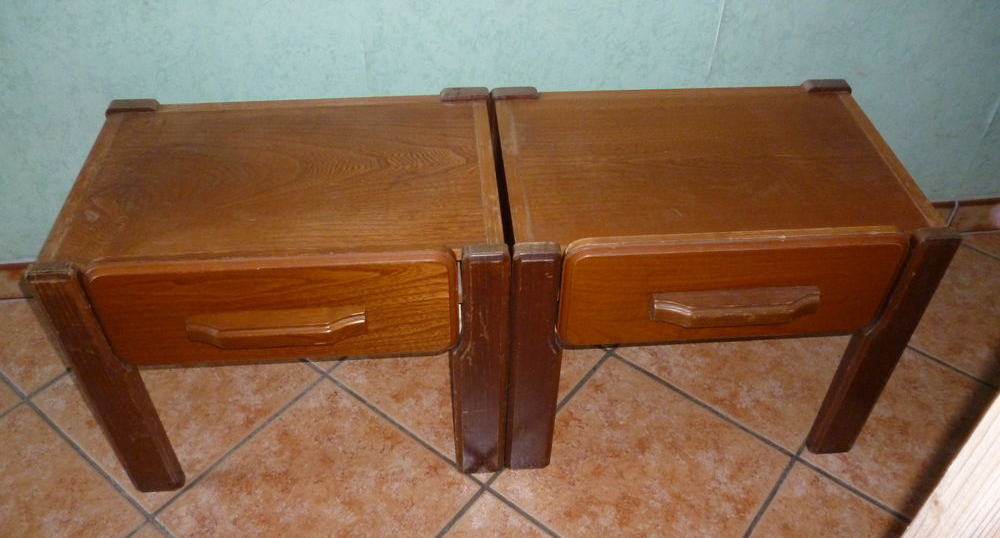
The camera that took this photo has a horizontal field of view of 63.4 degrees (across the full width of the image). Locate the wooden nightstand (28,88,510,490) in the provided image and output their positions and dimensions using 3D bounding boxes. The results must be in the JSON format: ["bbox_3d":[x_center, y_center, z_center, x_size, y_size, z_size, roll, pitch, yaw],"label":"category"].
[{"bbox_3d":[-0.269,0.044,1.158,0.528,0.432,0.402,-3,43,-4],"label":"wooden nightstand"}]

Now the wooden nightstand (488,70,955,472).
[{"bbox_3d":[0.265,0.021,1.193,0.528,0.432,0.402,-2,43,-3],"label":"wooden nightstand"}]

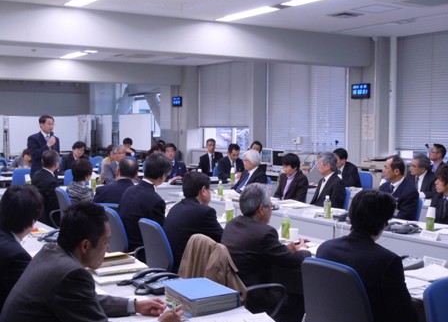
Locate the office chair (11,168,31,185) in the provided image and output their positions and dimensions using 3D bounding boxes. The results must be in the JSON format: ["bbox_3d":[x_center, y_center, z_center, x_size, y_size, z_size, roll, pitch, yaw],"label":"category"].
[{"bbox_3d":[-2.548,0.578,9.471,0.580,0.930,0.600,-1,3,-32],"label":"office chair"}]

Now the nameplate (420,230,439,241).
[{"bbox_3d":[1.517,0.548,5.110,0.060,0.050,0.168,-1,3,-31],"label":"nameplate"}]

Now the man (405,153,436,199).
[{"bbox_3d":[2.230,0.526,7.999,0.720,1.200,0.500,-1,3,-19],"label":"man"}]

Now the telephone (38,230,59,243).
[{"bbox_3d":[-1.171,0.510,4.881,0.220,0.090,0.190,-1,3,-32],"label":"telephone"}]

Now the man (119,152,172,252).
[{"bbox_3d":[-0.463,0.589,5.299,0.720,1.322,0.480,-2,3,-38],"label":"man"}]

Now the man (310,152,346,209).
[{"bbox_3d":[0.973,0.544,7.140,0.720,1.255,0.480,-1,3,-32],"label":"man"}]

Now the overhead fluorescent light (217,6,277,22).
[{"bbox_3d":[0.279,-1.761,8.442,0.230,0.070,1.180,-1,3,-32],"label":"overhead fluorescent light"}]

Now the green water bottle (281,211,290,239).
[{"bbox_3d":[0.442,0.457,4.971,0.067,0.207,0.067,0,3,0],"label":"green water bottle"}]

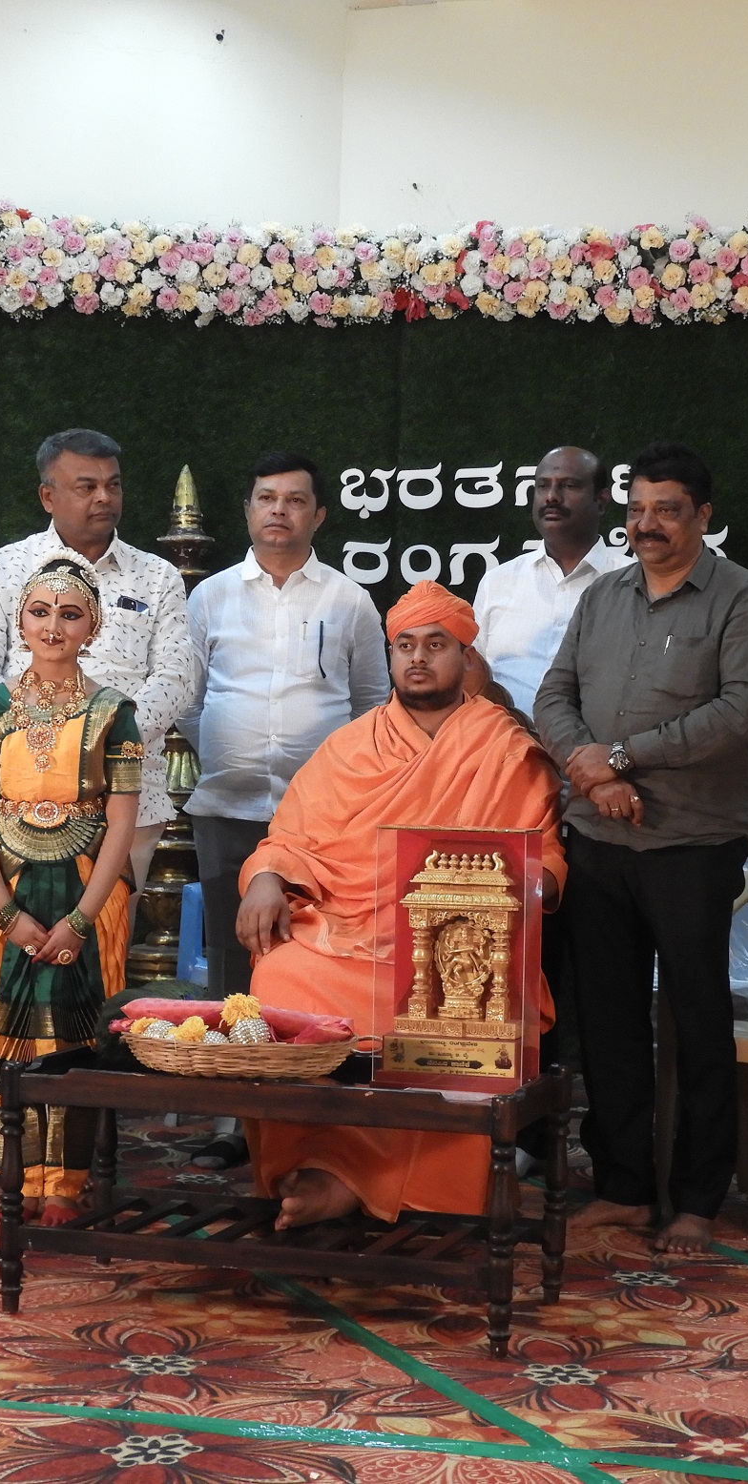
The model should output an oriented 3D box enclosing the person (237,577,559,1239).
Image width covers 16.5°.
[{"bbox_3d":[0.072,0.333,5.767,0.700,1.368,0.800,2,2,16],"label":"person"}]

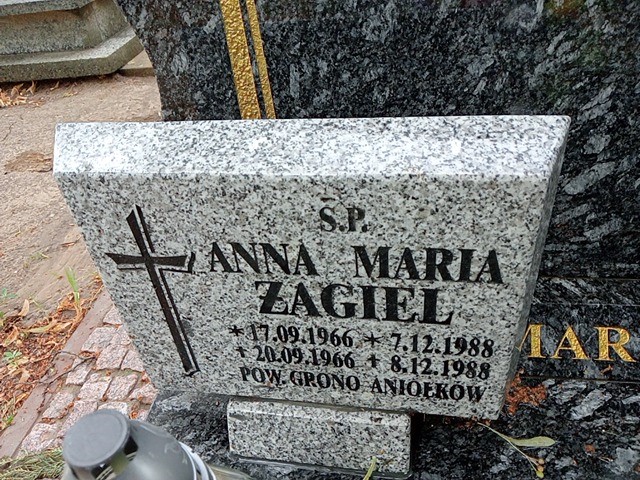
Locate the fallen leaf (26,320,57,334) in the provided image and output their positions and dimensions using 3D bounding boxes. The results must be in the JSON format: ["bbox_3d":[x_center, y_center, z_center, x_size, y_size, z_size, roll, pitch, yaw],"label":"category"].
[{"bbox_3d":[-0.785,0.245,1.462,0.076,0.012,0.020,-19,37,-17],"label":"fallen leaf"}]

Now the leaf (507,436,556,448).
[{"bbox_3d":[0.282,0.269,0.690,0.063,0.005,0.015,0,36,9],"label":"leaf"}]

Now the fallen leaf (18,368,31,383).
[{"bbox_3d":[-0.751,0.347,1.314,0.019,0.011,0.033,-1,36,7],"label":"fallen leaf"}]

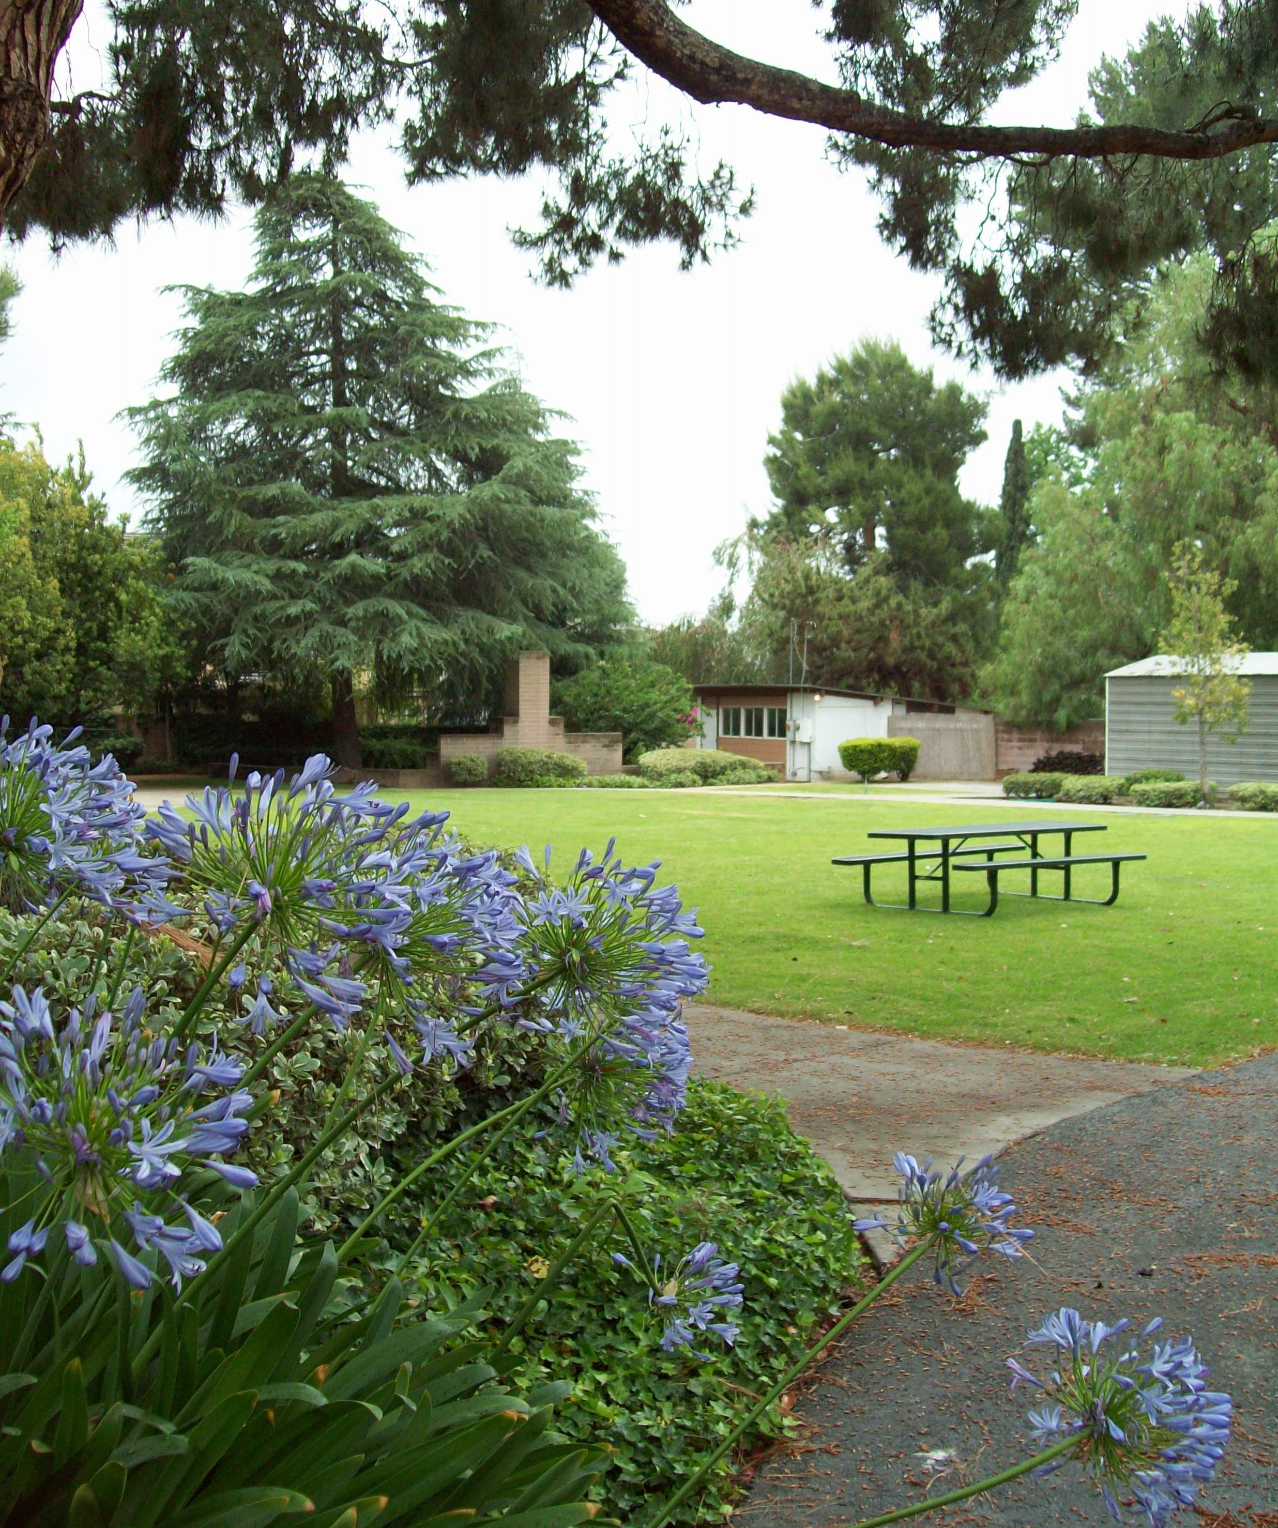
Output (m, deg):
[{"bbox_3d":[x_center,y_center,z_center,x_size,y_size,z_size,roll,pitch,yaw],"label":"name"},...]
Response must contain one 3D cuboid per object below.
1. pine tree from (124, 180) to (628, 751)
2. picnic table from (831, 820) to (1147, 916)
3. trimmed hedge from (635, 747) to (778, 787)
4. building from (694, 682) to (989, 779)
[{"bbox_3d":[-7.265,-8.071,49.786,14.000,16.895,14.000,0,1,-8],"label":"pine tree"},{"bbox_3d":[3.273,0.956,16.391,2.600,0.725,1.630,-1,2,-43],"label":"picnic table"},{"bbox_3d":[1.826,0.062,47.200,3.700,1.011,2.000,0,2,0],"label":"trimmed hedge"},{"bbox_3d":[5.837,-0.903,51.879,6.156,2.642,6.771,0,2,-27],"label":"building"}]

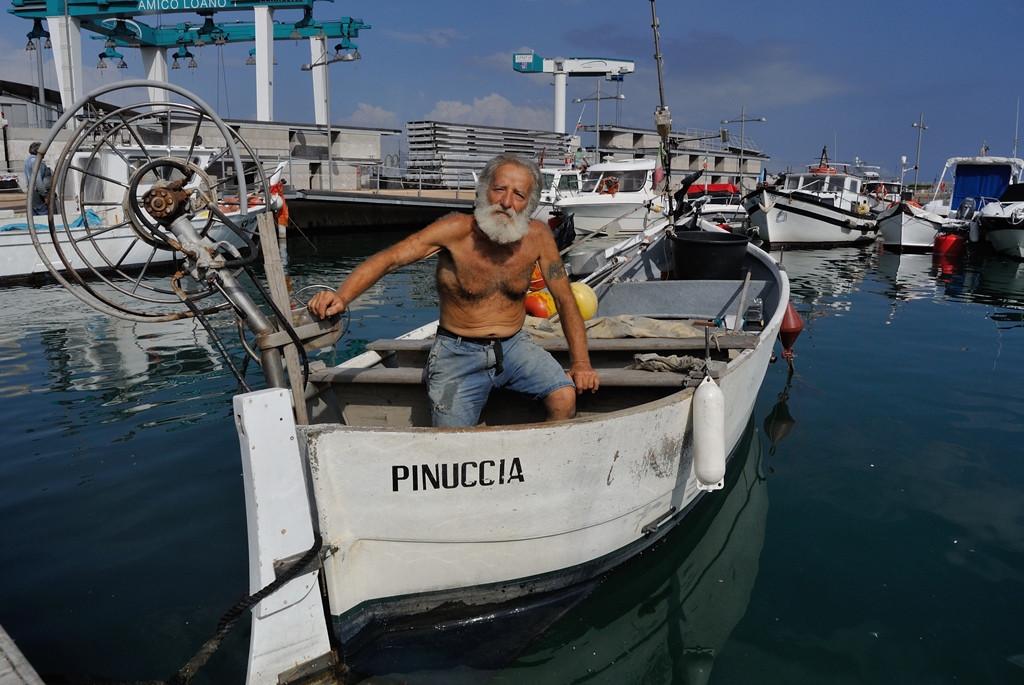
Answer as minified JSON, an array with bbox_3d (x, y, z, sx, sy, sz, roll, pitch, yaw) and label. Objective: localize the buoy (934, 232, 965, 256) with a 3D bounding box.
[{"bbox_3d":[9.604,-2.105,16.892,0.650,0.620,0.650,6,12,29],"label":"buoy"}]

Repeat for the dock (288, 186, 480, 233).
[{"bbox_3d":[-5.855,-5.202,31.525,3.000,1.500,11.500,8,13,38],"label":"dock"}]

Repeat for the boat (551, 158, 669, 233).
[{"bbox_3d":[3.760,-4.974,26.740,5.200,2.900,2.200,-6,12,-32],"label":"boat"}]

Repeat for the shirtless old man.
[{"bbox_3d":[-0.140,-0.013,2.640,0.900,1.220,0.700,-2,10,-9],"label":"shirtless old man"}]

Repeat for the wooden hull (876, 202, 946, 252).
[{"bbox_3d":[10.106,-2.848,19.196,1.750,1.400,5.000,7,12,32],"label":"wooden hull"}]

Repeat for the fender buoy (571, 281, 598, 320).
[{"bbox_3d":[0.342,-0.208,3.900,0.200,0.200,0.200,0,10,0],"label":"fender buoy"}]

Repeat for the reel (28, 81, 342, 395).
[{"bbox_3d":[-0.818,-0.268,1.980,0.730,0.770,0.330,-1,10,-6],"label":"reel"}]

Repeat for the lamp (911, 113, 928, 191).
[{"bbox_3d":[27.465,-12.582,52.000,2.600,6.000,0.350,-8,13,-39],"label":"lamp"}]

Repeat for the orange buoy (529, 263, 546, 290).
[{"bbox_3d":[0.140,-0.342,4.050,0.210,0.210,0.210,0,10,0],"label":"orange buoy"}]

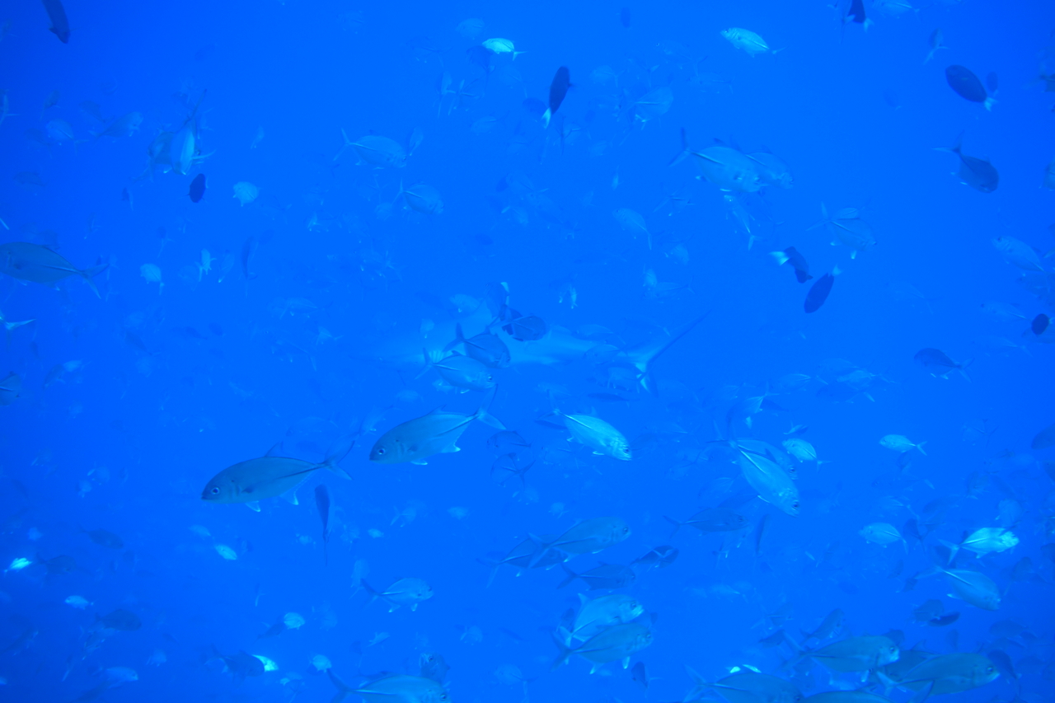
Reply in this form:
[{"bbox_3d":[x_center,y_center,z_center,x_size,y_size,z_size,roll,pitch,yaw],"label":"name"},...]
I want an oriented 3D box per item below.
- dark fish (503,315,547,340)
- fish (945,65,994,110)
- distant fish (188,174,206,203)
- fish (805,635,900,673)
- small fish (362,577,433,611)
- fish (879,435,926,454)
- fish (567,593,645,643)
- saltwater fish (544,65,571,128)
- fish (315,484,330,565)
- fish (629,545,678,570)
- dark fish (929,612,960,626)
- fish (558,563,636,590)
[{"bbox_3d":[-0.012,-0.135,11.400,0.080,0.170,0.480,0,-8,37],"label":"dark fish"},{"bbox_3d":[1.921,-1.148,8.800,0.260,0.125,0.045,35,4,6],"label":"fish"},{"bbox_3d":[-1.731,-0.856,10.600,0.080,0.160,0.280,11,15,9],"label":"distant fish"},{"bbox_3d":[1.310,1.253,8.400,0.520,0.185,0.080,4,-1,-9],"label":"fish"},{"bbox_3d":[-0.678,1.263,10.500,0.520,0.185,0.080,5,-4,-43],"label":"small fish"},{"bbox_3d":[2.971,0.737,16.000,0.460,0.155,0.070,6,0,-4],"label":"fish"},{"bbox_3d":[0.362,1.228,9.300,0.440,0.165,0.075,-17,-1,33],"label":"fish"},{"bbox_3d":[0.111,-0.970,7.700,0.050,0.250,0.110,4,-27,22],"label":"saltwater fish"},{"bbox_3d":[-0.912,0.770,9.000,0.070,0.440,0.160,-1,-41,-4],"label":"fish"},{"bbox_3d":[0.688,1.117,11.000,0.430,0.160,0.080,-12,8,-40],"label":"fish"},{"bbox_3d":[2.777,1.789,13.500,0.280,0.130,0.070,-8,4,-25],"label":"dark fish"},{"bbox_3d":[0.358,1.157,10.400,0.480,0.170,0.080,9,-5,-32],"label":"fish"}]

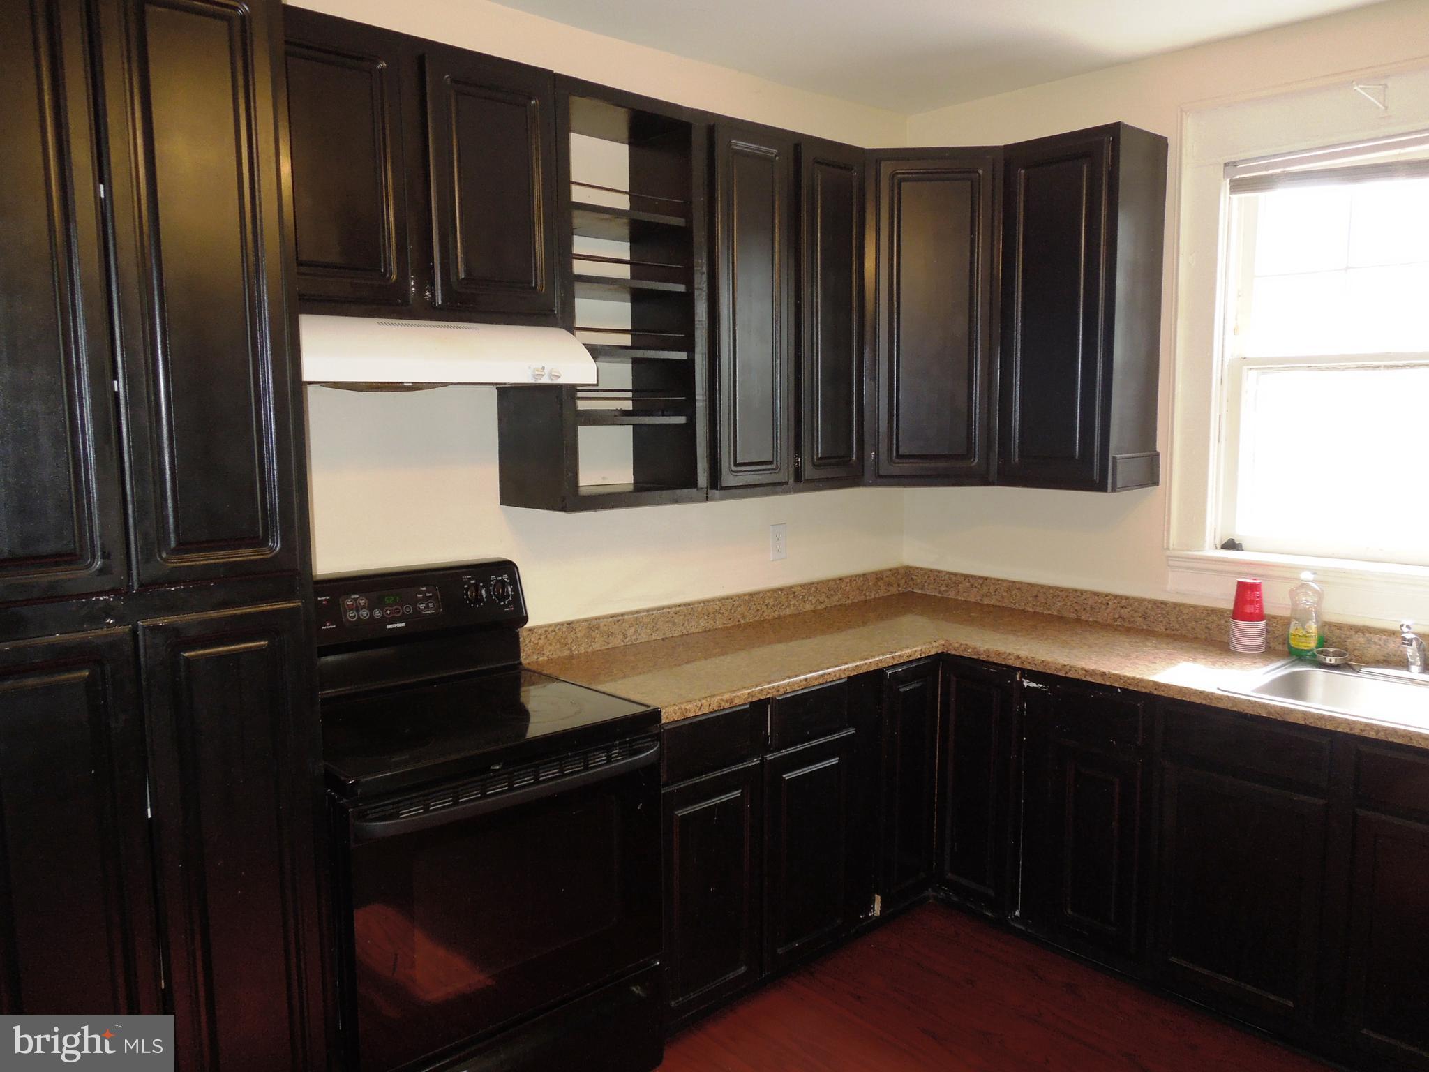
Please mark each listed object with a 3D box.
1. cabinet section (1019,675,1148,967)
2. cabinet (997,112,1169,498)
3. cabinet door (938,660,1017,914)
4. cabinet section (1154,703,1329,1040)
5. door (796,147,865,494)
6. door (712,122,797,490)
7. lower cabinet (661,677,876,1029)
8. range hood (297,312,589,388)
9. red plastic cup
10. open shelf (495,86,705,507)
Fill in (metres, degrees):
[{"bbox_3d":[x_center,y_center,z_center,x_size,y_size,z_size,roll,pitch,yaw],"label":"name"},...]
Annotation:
[{"bbox_3d":[1.249,0.762,3.088,0.618,0.785,0.383,-6,9,-41],"label":"cabinet section"},{"bbox_3d":[1.161,-0.692,3.282,0.322,1.072,0.392,-6,8,-41],"label":"cabinet"},{"bbox_3d":[0.807,0.767,3.197,0.027,0.744,0.279,-6,8,-41],"label":"cabinet door"},{"bbox_3d":[1.531,0.791,2.767,0.618,0.775,0.425,-6,9,-41],"label":"cabinet section"},{"bbox_3d":[0.365,-0.672,3.202,0.285,0.998,0.022,-6,9,-41],"label":"door"},{"bbox_3d":[0.112,-0.642,2.981,0.303,1.014,0.027,-6,8,-41],"label":"door"},{"bbox_3d":[-0.029,0.804,3.051,0.828,0.821,0.620,-6,8,-41],"label":"lower cabinet"},{"bbox_3d":[-0.719,-0.420,2.413,0.744,0.155,0.481,-6,8,-41],"label":"range hood"},{"bbox_3d":[1.556,0.186,3.005,0.098,0.120,0.098,-1,6,0],"label":"red plastic cup"},{"bbox_3d":[-0.314,-0.625,2.846,0.470,1.072,0.332,-6,8,-41],"label":"open shelf"}]

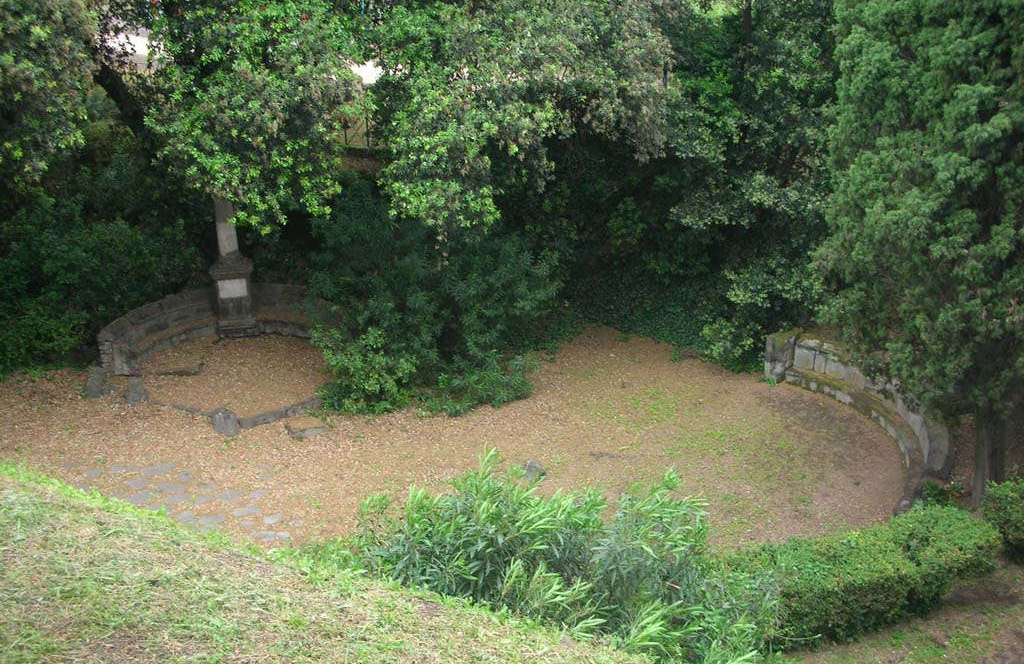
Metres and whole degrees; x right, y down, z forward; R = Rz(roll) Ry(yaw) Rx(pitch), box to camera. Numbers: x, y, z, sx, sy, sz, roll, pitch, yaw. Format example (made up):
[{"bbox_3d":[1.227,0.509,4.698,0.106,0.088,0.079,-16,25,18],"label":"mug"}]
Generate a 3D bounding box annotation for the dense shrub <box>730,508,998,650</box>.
[{"bbox_3d":[5.562,3.869,16.699,4.429,0.876,1.494,-7,21,-19],"label":"dense shrub"}]

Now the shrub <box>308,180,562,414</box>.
[{"bbox_3d":[-1.730,-1.085,24.815,5.562,4.635,4.120,0,20,0],"label":"shrub"}]

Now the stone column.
[{"bbox_3d":[-7.674,-2.050,27.994,1.133,4.275,1.133,-6,21,-17],"label":"stone column"}]

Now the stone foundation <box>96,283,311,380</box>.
[{"bbox_3d":[-7.313,-0.180,27.447,6.489,1.133,3.399,-6,21,-17],"label":"stone foundation"}]

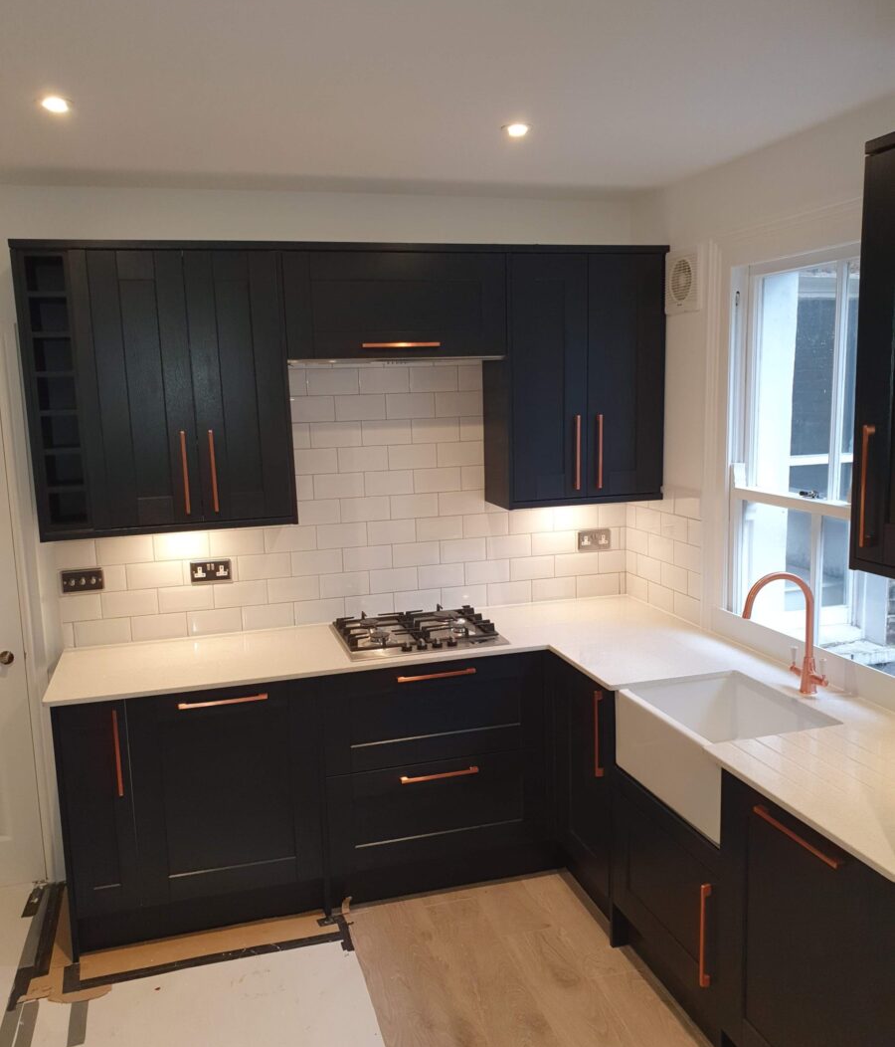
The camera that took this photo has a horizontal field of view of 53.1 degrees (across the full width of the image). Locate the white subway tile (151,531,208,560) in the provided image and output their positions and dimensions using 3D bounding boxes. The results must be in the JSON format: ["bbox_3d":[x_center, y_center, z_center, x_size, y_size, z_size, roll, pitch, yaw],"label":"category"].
[{"bbox_3d":[-0.999,0.090,3.380,0.199,0.097,0.010,-4,8,-16],"label":"white subway tile"}]

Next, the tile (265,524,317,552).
[{"bbox_3d":[-0.614,0.062,3.501,0.200,0.098,0.009,-4,8,-16],"label":"tile"}]

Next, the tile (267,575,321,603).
[{"bbox_3d":[-0.607,0.260,3.527,0.200,0.100,0.010,-4,8,-16],"label":"tile"}]

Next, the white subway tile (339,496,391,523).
[{"bbox_3d":[-0.327,-0.057,3.570,0.200,0.100,0.010,-4,8,-16],"label":"white subway tile"}]

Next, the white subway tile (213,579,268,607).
[{"bbox_3d":[-0.805,0.272,3.475,0.200,0.099,0.008,-4,9,-16],"label":"white subway tile"}]

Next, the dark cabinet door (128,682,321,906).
[{"bbox_3d":[-0.725,0.880,2.972,0.596,0.714,0.025,-4,8,-16],"label":"dark cabinet door"}]

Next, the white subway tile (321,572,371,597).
[{"bbox_3d":[-0.411,0.244,3.556,0.198,0.098,0.010,-4,8,-16],"label":"white subway tile"}]

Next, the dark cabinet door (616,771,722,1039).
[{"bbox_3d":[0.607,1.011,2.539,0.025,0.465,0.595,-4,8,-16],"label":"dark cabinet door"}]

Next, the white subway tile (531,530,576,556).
[{"bbox_3d":[0.452,0.085,3.821,0.200,0.099,0.008,-4,9,-16],"label":"white subway tile"}]

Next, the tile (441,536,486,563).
[{"bbox_3d":[0.067,0.113,3.708,0.200,0.098,0.009,-4,8,-16],"label":"tile"}]

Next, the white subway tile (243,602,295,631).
[{"bbox_3d":[-0.700,0.364,3.503,0.199,0.097,0.010,-4,8,-16],"label":"white subway tile"}]

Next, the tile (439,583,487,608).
[{"bbox_3d":[0.073,0.310,3.736,0.200,0.098,0.009,-4,8,-16],"label":"tile"}]

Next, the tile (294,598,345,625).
[{"bbox_3d":[-0.511,0.351,3.574,0.200,0.099,0.008,-4,9,-16],"label":"tile"}]

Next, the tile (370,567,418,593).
[{"bbox_3d":[-0.220,0.231,3.624,0.199,0.097,0.010,-4,8,-16],"label":"tile"}]

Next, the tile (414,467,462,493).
[{"bbox_3d":[-0.039,-0.176,3.640,0.200,0.100,0.010,-4,8,-16],"label":"tile"}]

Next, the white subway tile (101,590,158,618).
[{"bbox_3d":[-1.189,0.302,3.359,0.200,0.100,0.010,-4,8,-16],"label":"white subway tile"}]

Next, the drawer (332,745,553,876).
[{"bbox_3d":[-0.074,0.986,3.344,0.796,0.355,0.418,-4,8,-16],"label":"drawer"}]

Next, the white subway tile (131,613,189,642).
[{"bbox_3d":[-1.089,0.394,3.401,0.200,0.100,0.010,-4,8,-16],"label":"white subway tile"}]

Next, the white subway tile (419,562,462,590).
[{"bbox_3d":[-0.026,0.217,3.666,0.198,0.098,0.010,-4,8,-16],"label":"white subway tile"}]

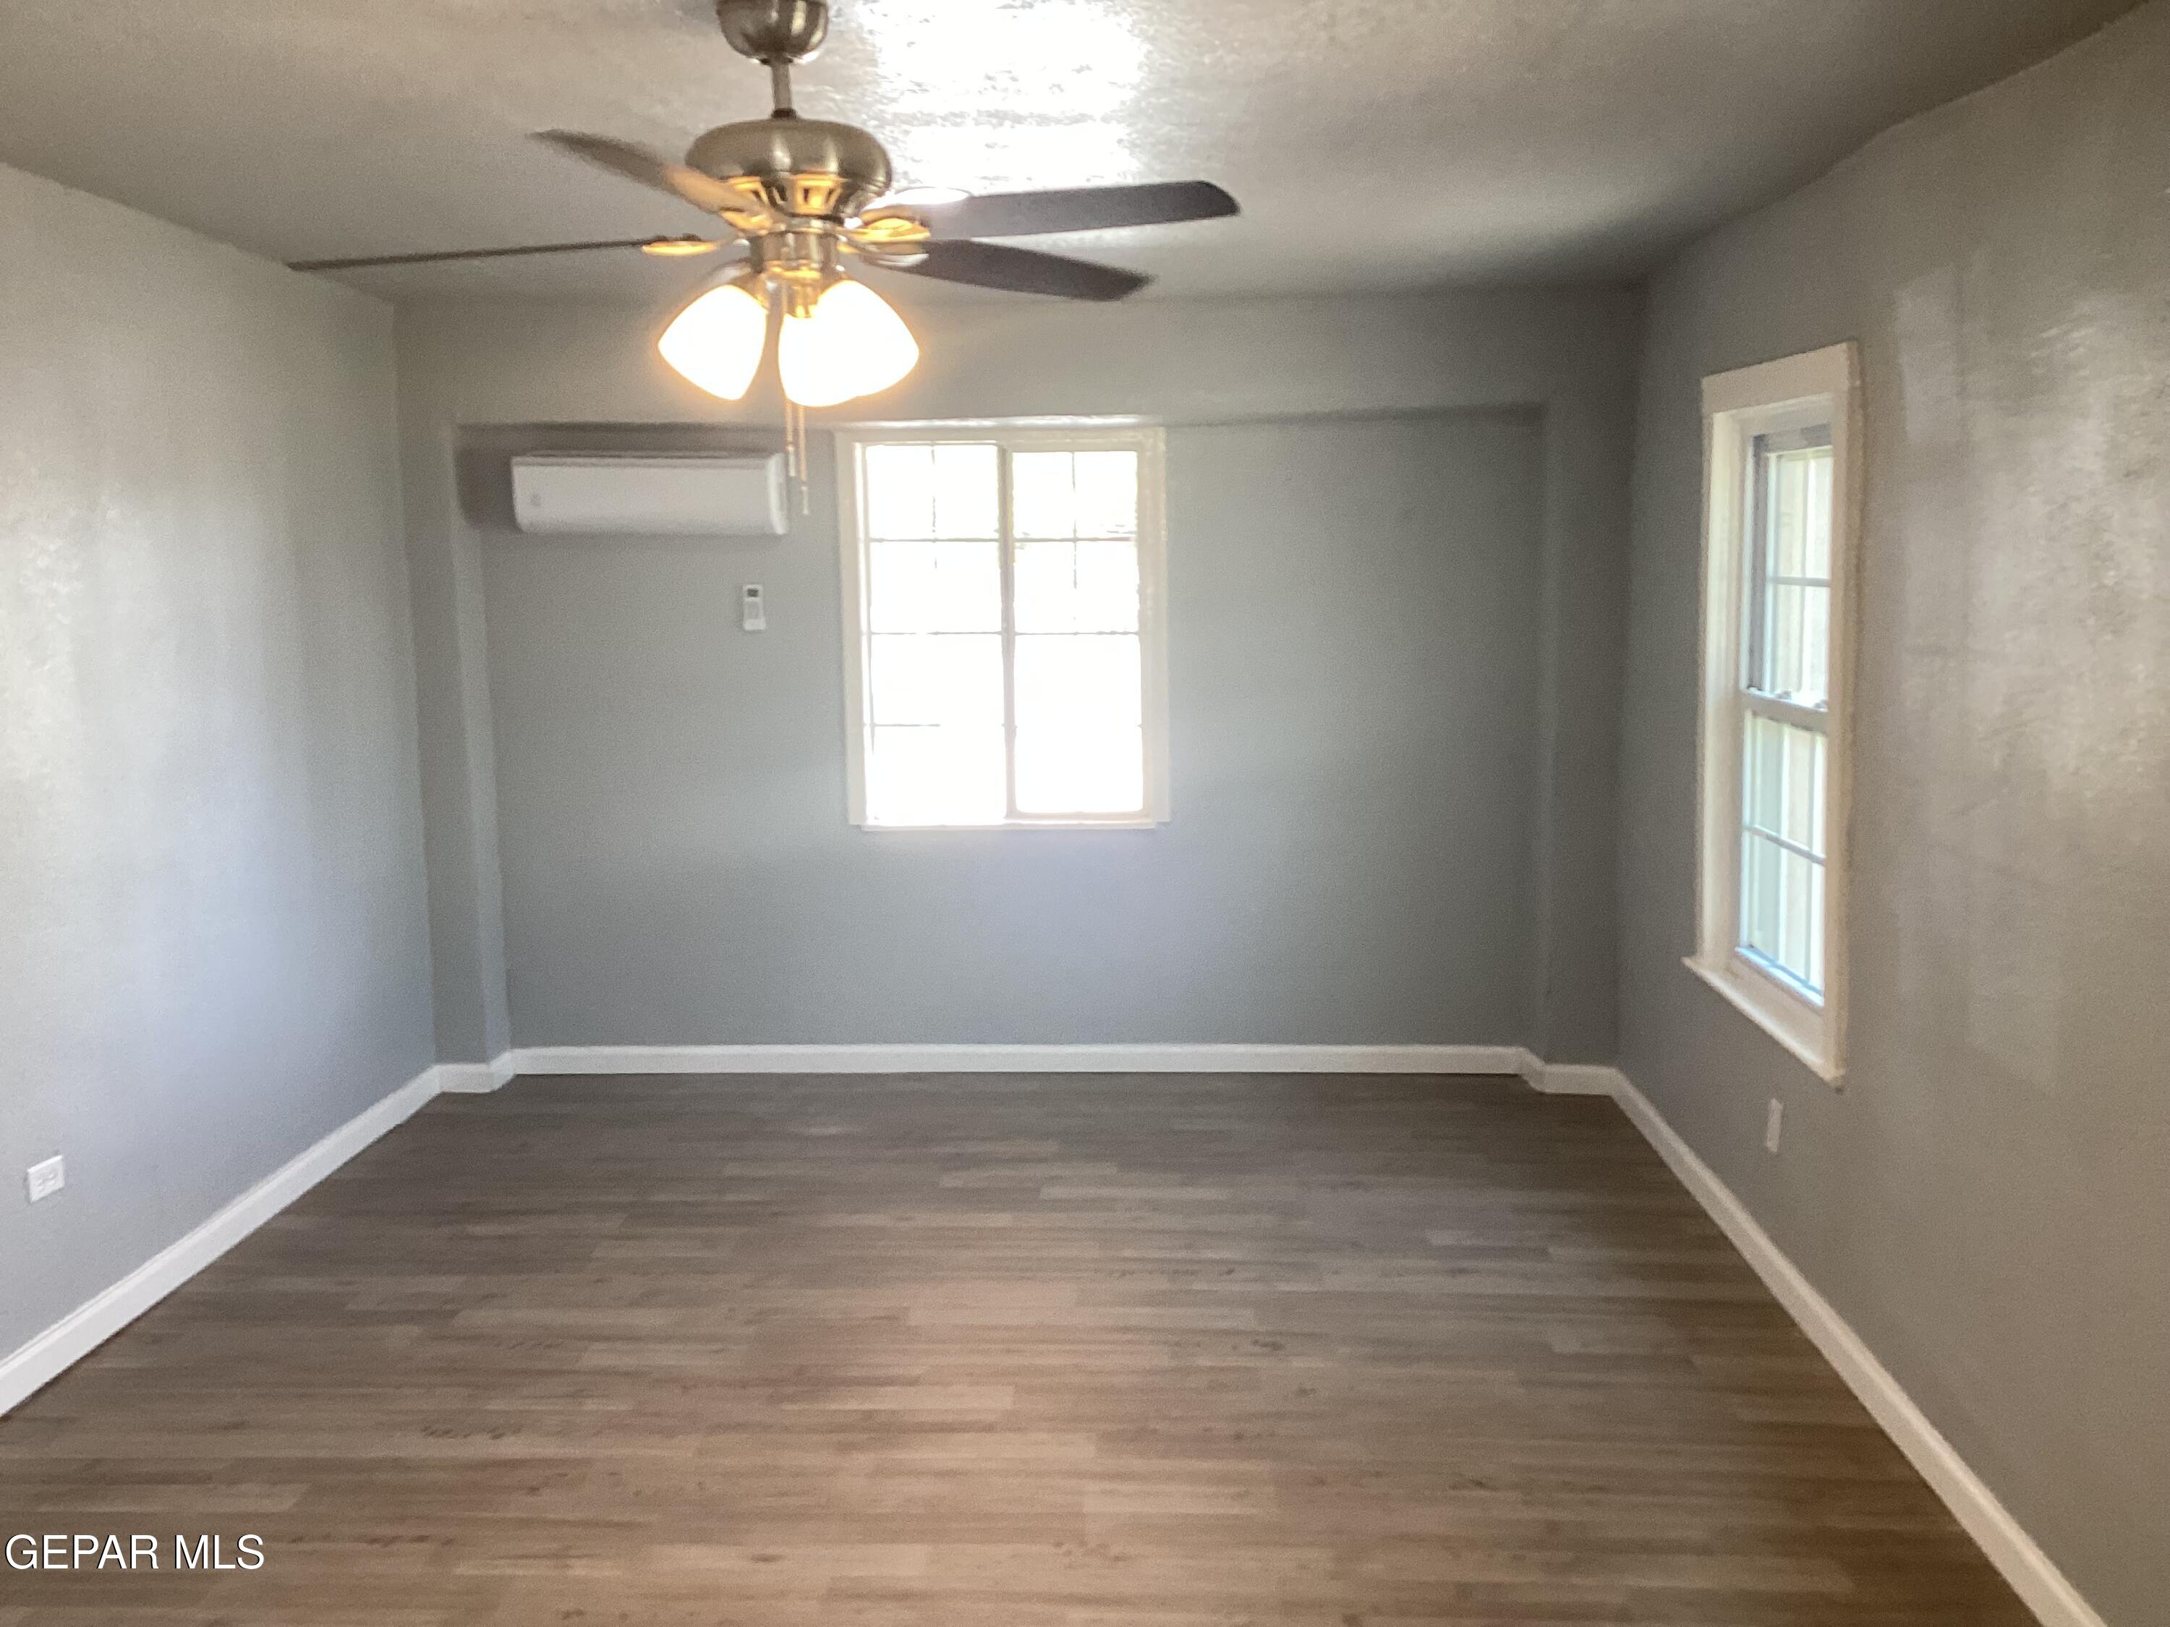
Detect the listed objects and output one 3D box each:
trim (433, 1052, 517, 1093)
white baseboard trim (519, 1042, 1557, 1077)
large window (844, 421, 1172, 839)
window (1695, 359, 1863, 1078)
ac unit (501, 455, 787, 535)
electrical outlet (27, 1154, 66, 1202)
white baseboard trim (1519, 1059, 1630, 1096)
[{"bbox_3d":[-1.952,0.822,6.235,0.197,0.091,0.253,0,7,3],"label":"trim"},{"bbox_3d":[-0.232,0.795,6.274,3.275,0.091,0.015,0,7,3],"label":"white baseboard trim"},{"bbox_3d":[-0.249,-0.583,6.142,1.028,1.237,0.100,0,7,3],"label":"large window"},{"bbox_3d":[1.550,-0.255,4.297,0.120,1.430,1.144,0,7,3],"label":"window"},{"bbox_3d":[-1.343,-0.985,6.020,0.802,0.256,0.200,0,7,3],"label":"ac unit"},{"bbox_3d":[-2.114,0.745,3.956,0.008,0.072,0.118,-1,7,2],"label":"electrical outlet"},{"bbox_3d":[1.508,0.801,6.046,0.257,0.091,0.253,0,7,3],"label":"white baseboard trim"}]

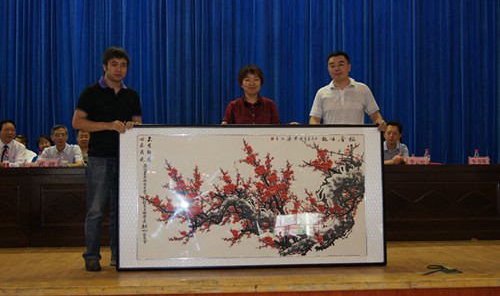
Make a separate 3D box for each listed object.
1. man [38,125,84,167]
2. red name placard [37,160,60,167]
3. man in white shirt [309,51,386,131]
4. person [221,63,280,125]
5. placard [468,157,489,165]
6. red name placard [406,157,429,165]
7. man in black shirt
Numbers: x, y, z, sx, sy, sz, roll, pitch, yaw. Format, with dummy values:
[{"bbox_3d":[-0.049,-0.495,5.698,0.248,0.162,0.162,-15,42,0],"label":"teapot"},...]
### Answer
[{"bbox_3d":[-1.963,0.335,6.520,0.520,1.200,0.680,0,1,-10],"label":"man"},{"bbox_3d":[-1.970,0.161,6.080,0.205,0.088,0.060,0,1,-3],"label":"red name placard"},{"bbox_3d":[0.812,0.073,5.200,0.620,1.750,0.380,0,1,7],"label":"man in white shirt"},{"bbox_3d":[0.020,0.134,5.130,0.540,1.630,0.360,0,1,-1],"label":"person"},{"bbox_3d":[2.364,0.139,6.430,0.210,0.088,0.060,0,1,-3],"label":"placard"},{"bbox_3d":[1.710,0.138,6.380,0.210,0.088,0.060,0,1,-3],"label":"red name placard"},{"bbox_3d":[-1.130,0.076,4.950,0.560,1.750,0.420,-1,1,-23],"label":"man in black shirt"}]

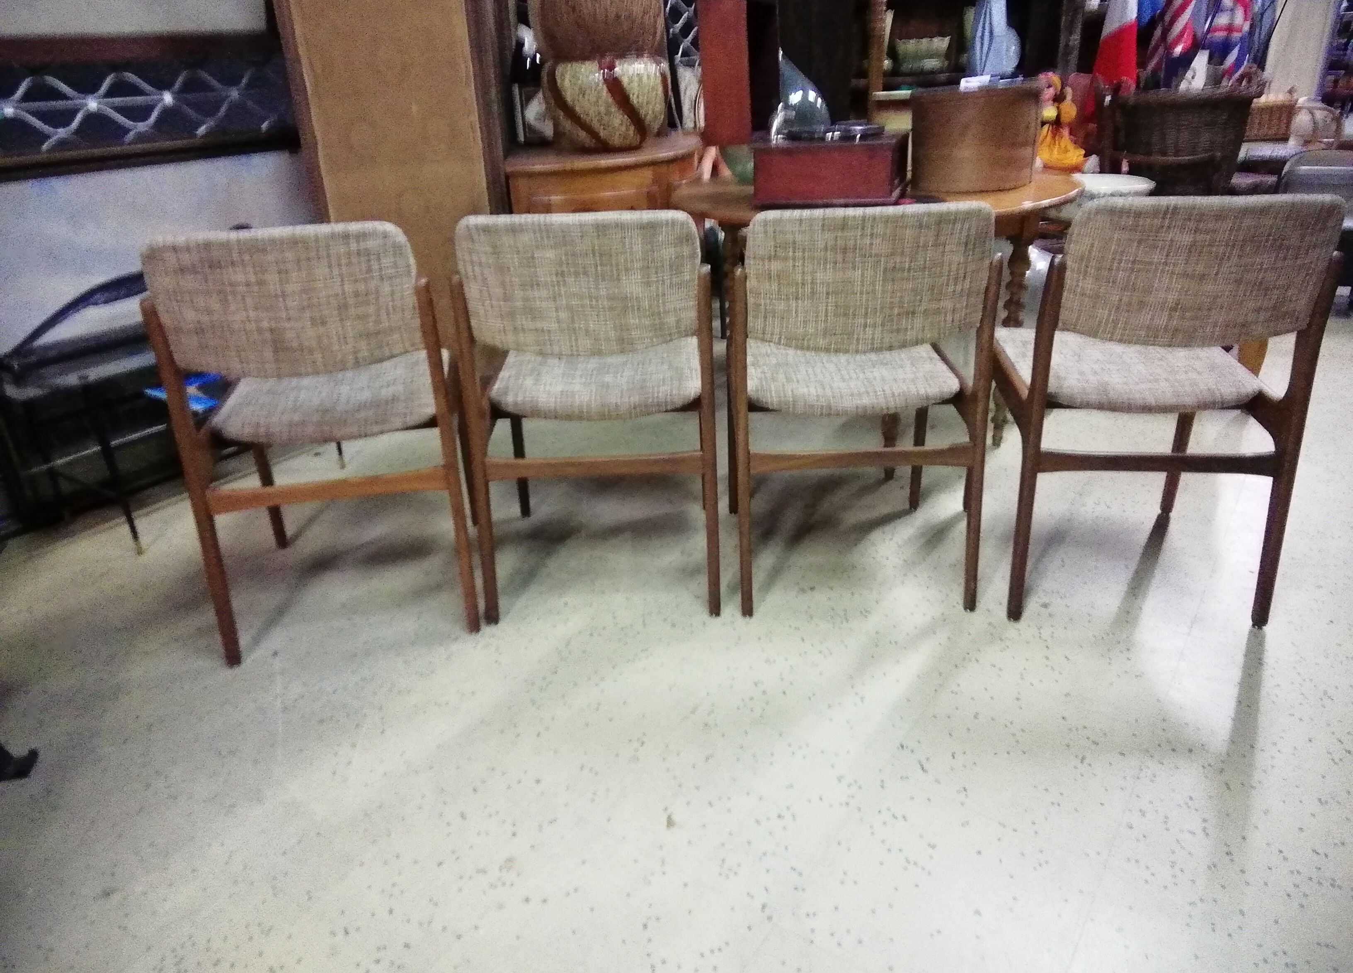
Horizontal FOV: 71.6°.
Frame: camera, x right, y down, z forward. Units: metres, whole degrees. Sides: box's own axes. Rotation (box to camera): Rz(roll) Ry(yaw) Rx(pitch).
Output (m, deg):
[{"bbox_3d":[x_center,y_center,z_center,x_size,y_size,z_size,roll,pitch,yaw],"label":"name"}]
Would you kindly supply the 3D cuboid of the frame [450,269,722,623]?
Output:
[{"bbox_3d":[-0.160,-0.152,1.984,0.489,0.707,0.528,-2,24,1],"label":"frame"}]

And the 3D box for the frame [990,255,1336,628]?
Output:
[{"bbox_3d":[0.906,-0.200,1.883,0.491,0.803,0.540,0,25,6],"label":"frame"}]

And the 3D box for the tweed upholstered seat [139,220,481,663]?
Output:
[{"bbox_3d":[-0.686,-0.101,1.916,0.489,0.707,0.528,-6,25,-9],"label":"tweed upholstered seat"}]

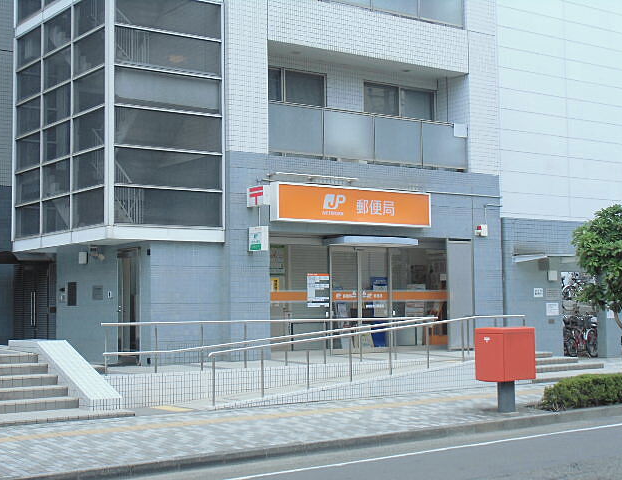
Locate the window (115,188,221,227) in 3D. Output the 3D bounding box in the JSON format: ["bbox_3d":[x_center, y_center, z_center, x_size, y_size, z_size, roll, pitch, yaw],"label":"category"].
[{"bbox_3d":[-2.631,-0.594,19.713,2.240,0.690,0.100,2,-5,-36],"label":"window"}]

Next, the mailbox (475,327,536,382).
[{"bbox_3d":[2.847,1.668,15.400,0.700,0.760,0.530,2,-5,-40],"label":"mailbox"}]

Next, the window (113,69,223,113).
[{"bbox_3d":[-2.660,-2.789,19.857,2.240,0.690,0.100,2,-5,-36],"label":"window"}]

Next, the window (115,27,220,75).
[{"bbox_3d":[-2.670,-3.528,19.905,2.240,0.690,0.100,2,-5,-36],"label":"window"}]

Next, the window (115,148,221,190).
[{"bbox_3d":[-2.641,-1.318,19.761,2.240,0.690,0.100,2,-5,-36],"label":"window"}]

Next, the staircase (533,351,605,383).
[{"bbox_3d":[5.051,2.579,22.007,3.100,0.520,1.450,2,-5,-40],"label":"staircase"}]

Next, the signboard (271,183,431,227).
[{"bbox_3d":[0.901,-0.680,21.891,4.000,0.740,0.310,2,-5,-36],"label":"signboard"}]

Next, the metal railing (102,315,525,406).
[{"bbox_3d":[0.494,1.964,17.939,8.350,1.260,1.450,2,-5,-40],"label":"metal railing"}]

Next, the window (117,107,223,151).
[{"bbox_3d":[-2.650,-2.051,19.808,2.240,0.690,0.100,2,-5,-36],"label":"window"}]

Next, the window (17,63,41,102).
[{"bbox_3d":[-5.952,-3.318,22.292,0.100,0.690,1.380,2,-5,-36],"label":"window"}]

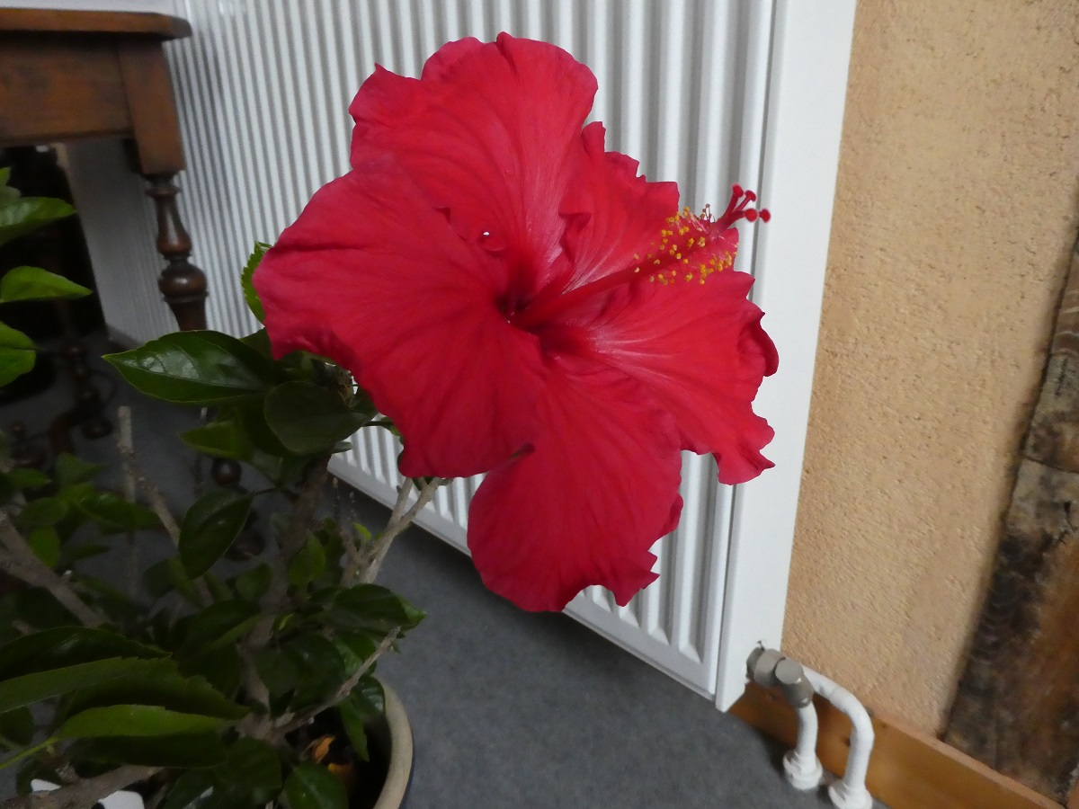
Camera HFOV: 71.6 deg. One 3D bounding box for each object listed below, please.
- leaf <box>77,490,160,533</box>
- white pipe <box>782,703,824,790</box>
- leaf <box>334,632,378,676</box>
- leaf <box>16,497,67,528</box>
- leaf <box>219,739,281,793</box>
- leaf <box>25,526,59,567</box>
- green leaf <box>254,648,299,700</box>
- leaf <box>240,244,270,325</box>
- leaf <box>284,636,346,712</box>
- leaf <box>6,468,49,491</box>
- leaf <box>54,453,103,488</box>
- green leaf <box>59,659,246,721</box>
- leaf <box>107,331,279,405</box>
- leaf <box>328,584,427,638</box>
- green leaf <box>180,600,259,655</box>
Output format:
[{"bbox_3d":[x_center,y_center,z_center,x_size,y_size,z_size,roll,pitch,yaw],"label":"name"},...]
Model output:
[{"bbox_3d":[-0.271,0.070,0.480,0.050,0.020,0.020,-14,24,-30],"label":"leaf"},{"bbox_3d":[0.230,0.297,0.652,0.035,0.082,0.034,-19,27,-40],"label":"white pipe"},{"bbox_3d":[-0.101,0.136,0.410,0.027,0.026,0.018,-7,21,-16],"label":"leaf"},{"bbox_3d":[-0.306,0.066,0.460,0.030,0.008,0.021,-13,46,-12],"label":"leaf"},{"bbox_3d":[-0.141,0.176,0.365,0.027,0.009,0.031,-25,56,-24],"label":"leaf"},{"bbox_3d":[-0.319,0.091,0.480,0.021,0.025,0.012,-16,25,-35],"label":"leaf"},{"bbox_3d":[-0.135,0.139,0.385,0.025,0.008,0.030,-10,62,-12],"label":"green leaf"},{"bbox_3d":[-0.134,-0.057,0.360,0.027,0.046,0.016,-9,22,-19],"label":"leaf"},{"bbox_3d":[-0.123,0.148,0.410,0.034,0.036,0.020,-9,22,-19],"label":"leaf"},{"bbox_3d":[-0.315,0.046,0.460,0.027,0.006,0.018,6,41,12],"label":"leaf"},{"bbox_3d":[-0.289,0.042,0.470,0.029,0.009,0.022,-3,53,12],"label":"leaf"},{"bbox_3d":[-0.161,0.119,0.310,0.074,0.014,0.030,3,36,-12],"label":"green leaf"},{"bbox_3d":[-0.130,-0.014,0.280,0.064,0.010,0.036,11,27,-6],"label":"leaf"},{"bbox_3d":[-0.086,0.108,0.390,0.050,0.019,0.023,-7,21,-14],"label":"leaf"},{"bbox_3d":[-0.179,0.125,0.420,0.042,0.023,0.020,-12,23,-26],"label":"green leaf"}]

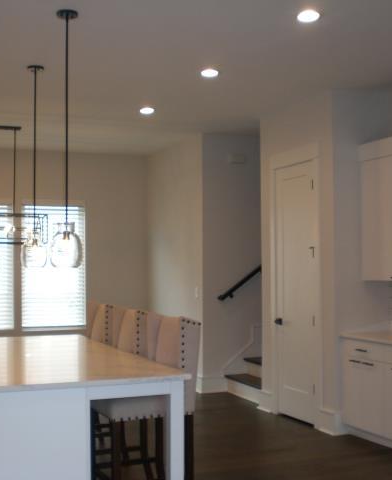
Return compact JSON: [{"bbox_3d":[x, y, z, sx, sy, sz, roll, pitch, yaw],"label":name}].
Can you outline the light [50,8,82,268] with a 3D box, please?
[{"bbox_3d":[-0.799,-0.617,4.366,0.195,1.584,0.195,1,-2,-24],"label":"light"}]

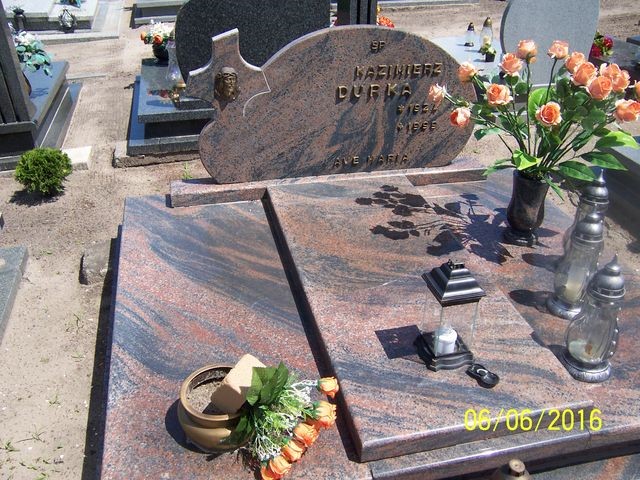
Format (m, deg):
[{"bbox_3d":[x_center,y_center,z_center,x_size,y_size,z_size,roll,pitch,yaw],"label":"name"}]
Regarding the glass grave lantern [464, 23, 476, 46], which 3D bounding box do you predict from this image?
[{"bbox_3d":[1.388,-1.889,5.604,0.102,0.200,0.102,-6,32,-12],"label":"glass grave lantern"}]

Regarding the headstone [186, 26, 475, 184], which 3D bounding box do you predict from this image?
[{"bbox_3d":[0.077,-0.604,2.700,1.310,0.660,0.076,-6,32,-12],"label":"headstone"}]

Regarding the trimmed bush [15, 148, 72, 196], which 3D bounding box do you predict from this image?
[{"bbox_3d":[-1.460,-0.362,3.221,0.330,0.280,0.320,-6,32,-12],"label":"trimmed bush"}]

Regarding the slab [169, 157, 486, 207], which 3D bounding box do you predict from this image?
[{"bbox_3d":[0.070,-0.276,2.846,1.480,0.060,0.150,-6,32,-12],"label":"slab"}]

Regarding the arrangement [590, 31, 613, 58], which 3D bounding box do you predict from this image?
[{"bbox_3d":[2.408,-1.673,5.220,0.230,0.220,0.220,-6,32,-12],"label":"arrangement"}]

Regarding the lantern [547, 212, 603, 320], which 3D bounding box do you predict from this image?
[{"bbox_3d":[0.847,0.064,1.980,0.135,0.390,0.135,-6,32,-12],"label":"lantern"}]

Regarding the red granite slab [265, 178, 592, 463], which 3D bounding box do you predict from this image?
[{"bbox_3d":[0.248,0.126,2.175,0.642,0.064,1.460,-6,32,-12],"label":"red granite slab"}]

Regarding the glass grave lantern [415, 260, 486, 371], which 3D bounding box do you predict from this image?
[{"bbox_3d":[0.362,0.196,1.697,0.132,0.310,0.132,-9,32,-16],"label":"glass grave lantern"}]

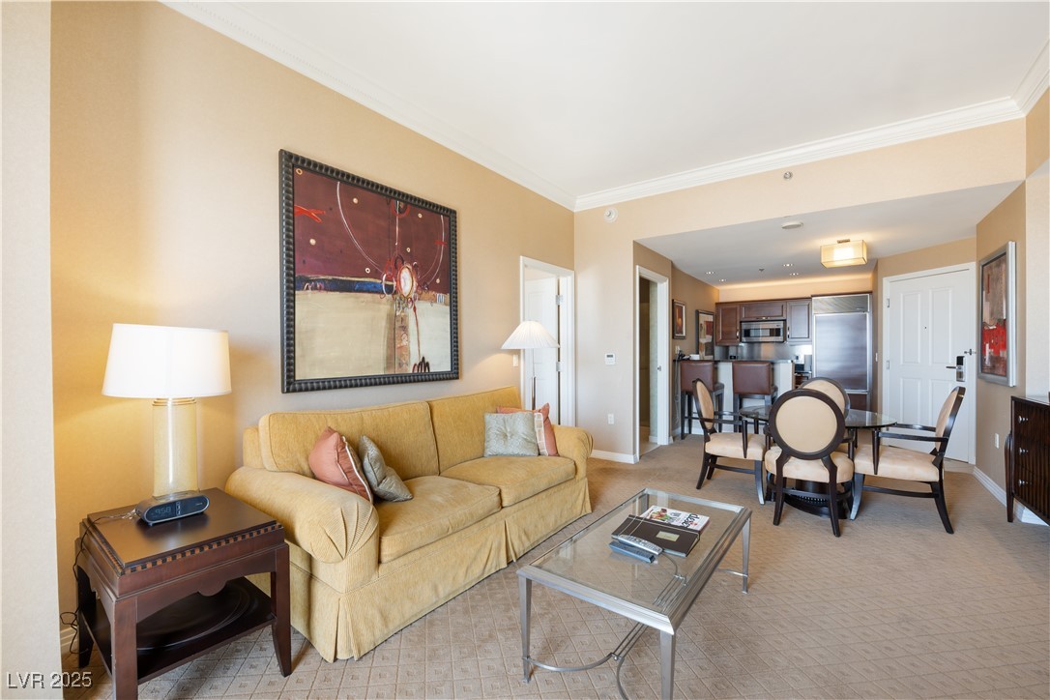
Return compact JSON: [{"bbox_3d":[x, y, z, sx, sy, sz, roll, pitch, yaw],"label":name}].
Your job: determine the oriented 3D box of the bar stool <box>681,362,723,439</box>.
[{"bbox_3d":[2.420,0.690,5.570,0.440,1.060,0.510,0,0,35],"label":"bar stool"}]

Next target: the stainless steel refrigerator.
[{"bbox_3d":[5.134,0.190,6.635,0.750,2.130,0.620,0,0,35],"label":"stainless steel refrigerator"}]

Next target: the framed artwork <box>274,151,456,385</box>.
[{"bbox_3d":[-0.965,-0.441,2.800,0.050,1.350,1.320,0,0,38],"label":"framed artwork"}]

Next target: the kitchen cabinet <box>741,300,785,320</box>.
[{"bbox_3d":[4.633,-0.755,7.900,0.755,0.373,0.340,0,0,37],"label":"kitchen cabinet"}]

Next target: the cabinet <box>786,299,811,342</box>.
[{"bbox_3d":[5.086,-0.538,7.561,0.376,0.805,0.340,0,0,37],"label":"cabinet"}]

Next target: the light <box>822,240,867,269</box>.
[{"bbox_3d":[3.588,-1.100,4.590,0.380,0.250,0.400,0,0,44],"label":"light"}]

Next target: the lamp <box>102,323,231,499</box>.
[{"bbox_3d":[-1.515,0.285,1.765,0.410,0.775,0.410,0,0,40],"label":"lamp"}]

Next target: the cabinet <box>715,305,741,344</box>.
[{"bbox_3d":[4.149,-0.521,8.263,0.455,0.837,0.340,0,0,37],"label":"cabinet"}]

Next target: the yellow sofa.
[{"bbox_3d":[-0.487,0.800,2.671,0.940,0.910,2.120,0,0,40],"label":"yellow sofa"}]

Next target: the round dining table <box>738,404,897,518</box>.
[{"bbox_3d":[2.357,0.892,3.360,1.050,0.725,1.050,0,0,35],"label":"round dining table"}]

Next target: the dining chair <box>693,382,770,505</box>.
[{"bbox_3d":[1.800,0.745,3.565,0.610,0.960,0.570,0,0,38],"label":"dining chair"}]

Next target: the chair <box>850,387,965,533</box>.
[{"bbox_3d":[2.795,0.765,3.058,0.660,0.980,0.560,0,0,32],"label":"chair"}]

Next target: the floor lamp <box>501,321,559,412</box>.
[{"bbox_3d":[0.060,0.477,3.620,0.510,1.495,0.510,0,0,0],"label":"floor lamp"}]

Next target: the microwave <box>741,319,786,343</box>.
[{"bbox_3d":[4.263,-0.319,7.303,0.620,0.370,0.370,0,0,35],"label":"microwave"}]

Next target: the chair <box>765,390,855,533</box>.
[{"bbox_3d":[2.075,0.765,3.045,0.560,0.980,0.660,0,0,32],"label":"chair"}]

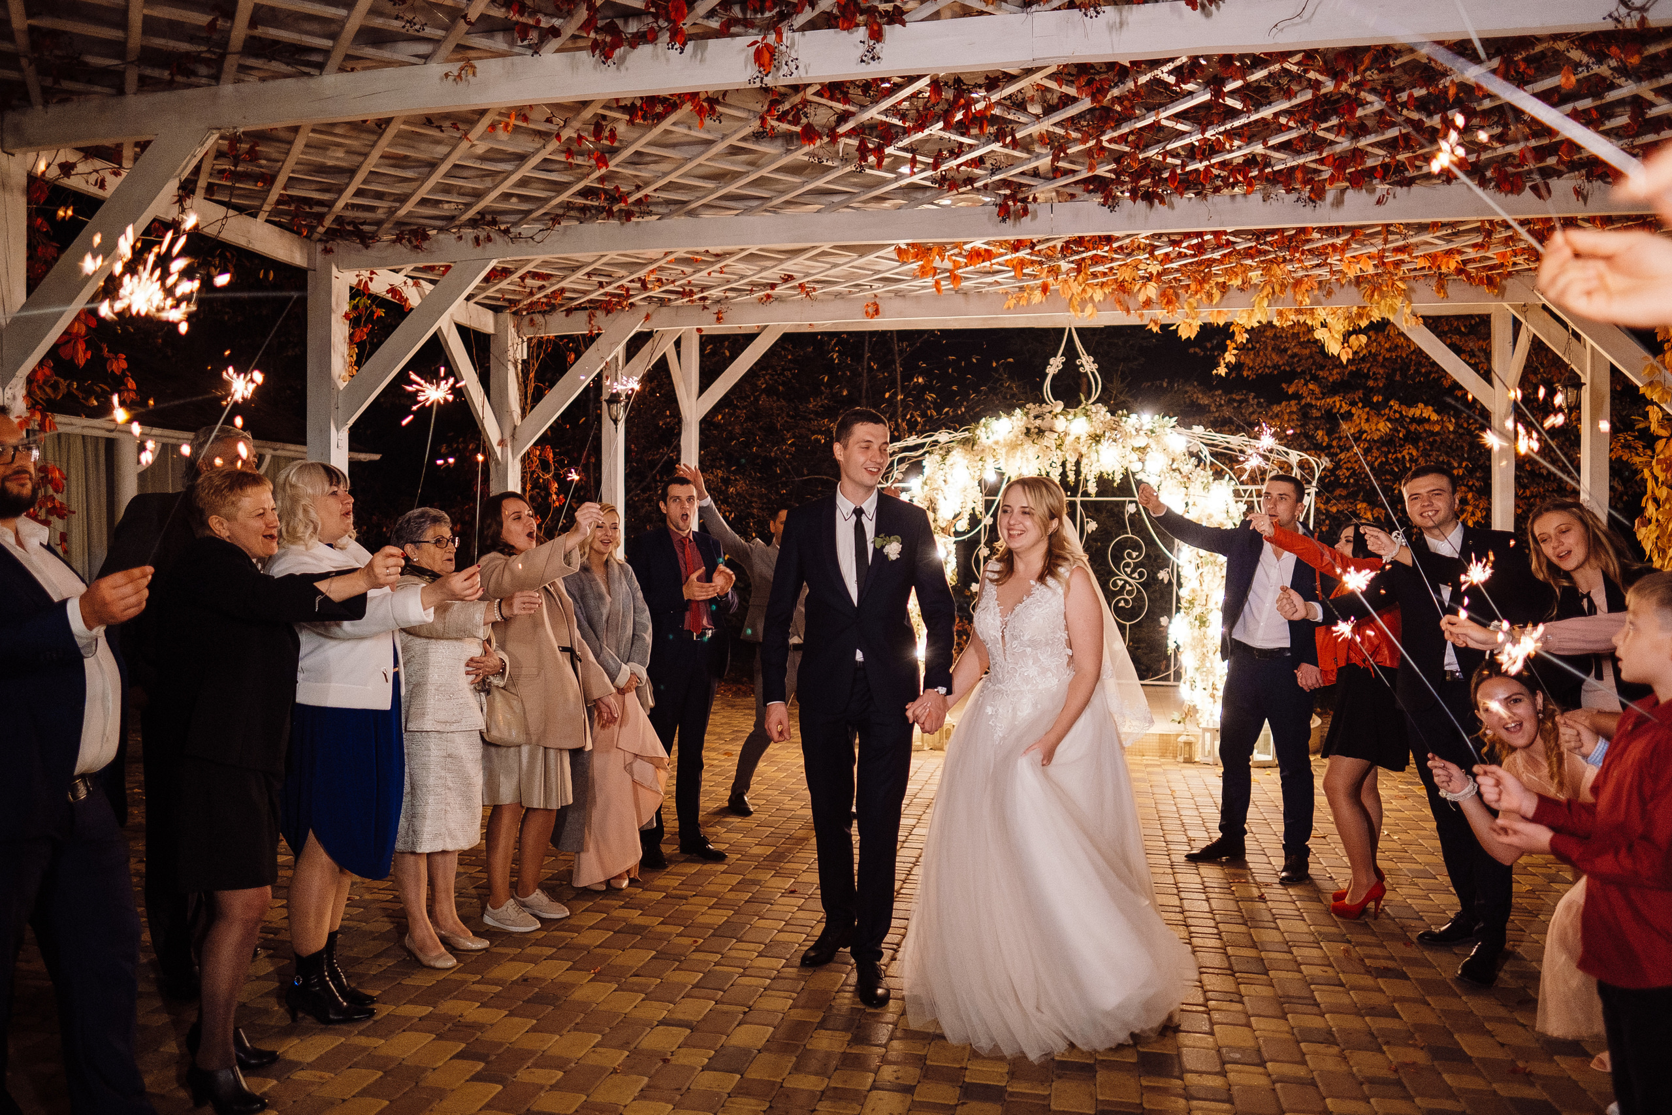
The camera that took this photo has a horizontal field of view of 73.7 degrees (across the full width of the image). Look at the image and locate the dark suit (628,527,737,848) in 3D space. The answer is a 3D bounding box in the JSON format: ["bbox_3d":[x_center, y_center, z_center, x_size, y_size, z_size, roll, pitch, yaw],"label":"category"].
[{"bbox_3d":[-0.715,0.591,5.176,0.530,1.500,0.380,0,0,-22],"label":"dark suit"}]

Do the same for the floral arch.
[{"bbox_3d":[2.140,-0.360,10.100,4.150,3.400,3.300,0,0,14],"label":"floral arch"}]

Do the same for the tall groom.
[{"bbox_3d":[0.081,0.457,3.695,0.660,1.890,0.480,0,0,0],"label":"tall groom"}]

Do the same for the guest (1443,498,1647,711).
[{"bbox_3d":[1.977,0.615,3.076,0.720,1.600,0.500,0,0,-35],"label":"guest"}]

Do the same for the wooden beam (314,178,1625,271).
[{"bbox_3d":[0.580,-1.620,5.440,6.800,0.170,0.150,0,0,10],"label":"wooden beam"}]

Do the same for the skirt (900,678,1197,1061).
[{"bbox_3d":[0.674,0.891,3.547,0.920,1.030,0.880,0,0,12],"label":"skirt"}]

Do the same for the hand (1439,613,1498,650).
[{"bbox_3d":[1.622,0.189,2.860,0.150,0.085,0.080,0,0,-18],"label":"hand"}]

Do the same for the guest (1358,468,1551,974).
[{"bbox_3d":[2.240,0.530,4.030,0.520,1.780,0.580,1,-1,-44],"label":"guest"}]

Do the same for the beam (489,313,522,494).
[{"bbox_3d":[-2.306,-0.174,7.812,0.150,3.087,0.150,0,0,13],"label":"beam"}]

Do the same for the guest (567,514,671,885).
[{"bbox_3d":[-0.942,0.576,4.816,0.460,1.630,0.420,0,0,-27],"label":"guest"}]

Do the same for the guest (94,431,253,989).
[{"bbox_3d":[-2.120,0.480,3.650,0.430,1.820,0.530,0,0,12],"label":"guest"}]

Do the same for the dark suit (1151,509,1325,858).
[{"bbox_3d":[1.870,0.590,5.150,0.800,1.600,0.460,0,0,27],"label":"dark suit"}]

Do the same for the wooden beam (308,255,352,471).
[{"bbox_3d":[-2.789,-0.168,6.142,0.150,3.086,0.150,0,0,13],"label":"wooden beam"}]

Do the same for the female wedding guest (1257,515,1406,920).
[{"bbox_3d":[2.050,0.620,4.580,0.620,1.580,0.480,0,0,-22],"label":"female wedding guest"}]

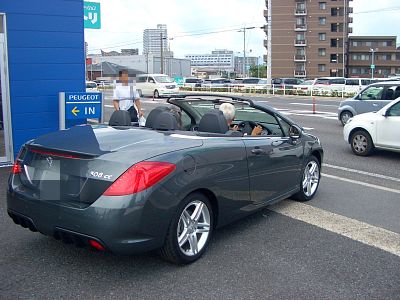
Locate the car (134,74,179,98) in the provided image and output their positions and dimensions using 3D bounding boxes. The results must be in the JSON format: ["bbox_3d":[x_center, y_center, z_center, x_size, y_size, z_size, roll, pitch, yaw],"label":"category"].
[{"bbox_3d":[-3.759,-5.361,34.188,1.800,1.930,4.800,-5,11,-28],"label":"car"}]

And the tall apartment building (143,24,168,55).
[{"bbox_3d":[-51.393,-111.951,467.871,27.000,66.000,20.000,0,10,-2],"label":"tall apartment building"}]

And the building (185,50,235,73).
[{"bbox_3d":[11.289,-99.732,485.129,59.000,36.500,18.000,0,10,0],"label":"building"}]

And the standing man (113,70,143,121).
[{"bbox_3d":[-1.574,-0.822,8.704,0.540,1.720,0.280,-1,10,-8],"label":"standing man"}]

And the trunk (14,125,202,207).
[{"bbox_3d":[-0.867,0.116,3.880,1.400,0.500,1.220,7,11,37],"label":"trunk"}]

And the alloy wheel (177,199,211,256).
[{"bbox_3d":[-0.115,0.696,3.667,0.200,0.485,0.485,7,11,37],"label":"alloy wheel"}]

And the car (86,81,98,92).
[{"bbox_3d":[-11.576,-5.985,39.565,1.700,1.480,4.300,-7,12,-37],"label":"car"}]

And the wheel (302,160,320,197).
[{"bbox_3d":[1.494,0.389,5.702,0.200,0.485,0.485,8,12,42],"label":"wheel"}]

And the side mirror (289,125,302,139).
[{"bbox_3d":[1.147,-0.214,4.882,0.170,0.160,0.110,7,11,37],"label":"side mirror"}]

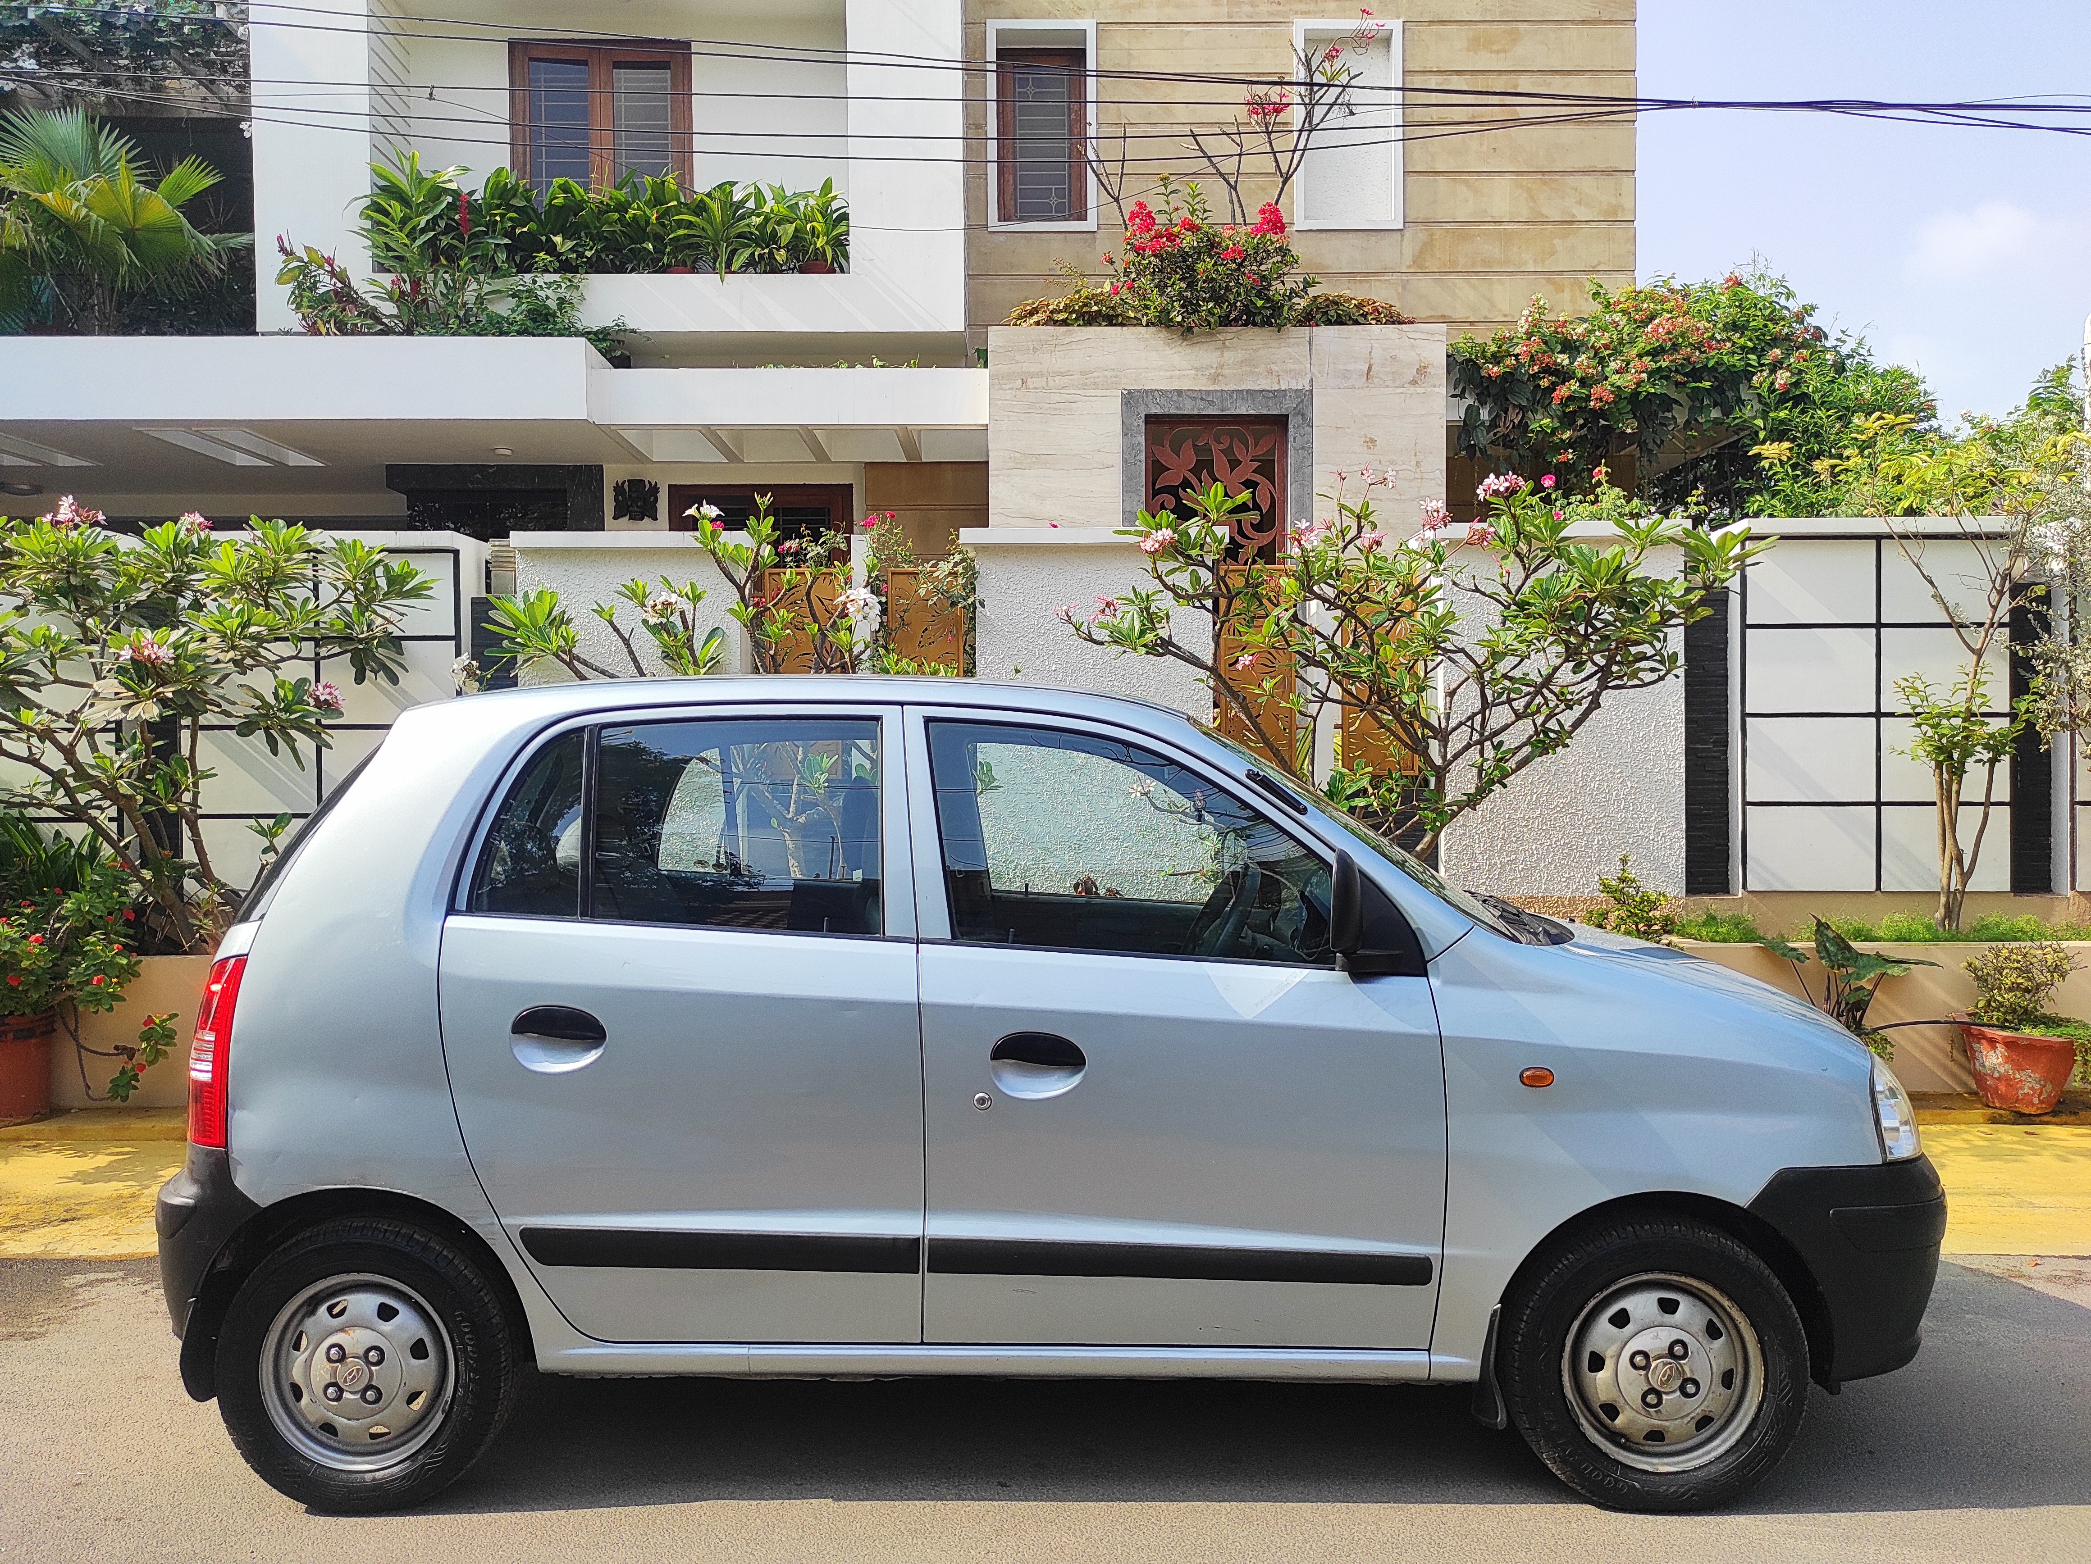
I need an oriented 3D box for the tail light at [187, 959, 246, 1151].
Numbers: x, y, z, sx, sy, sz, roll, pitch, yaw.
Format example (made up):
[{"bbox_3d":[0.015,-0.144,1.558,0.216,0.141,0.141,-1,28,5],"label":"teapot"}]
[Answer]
[{"bbox_3d":[-1.555,0.495,2.840,0.180,0.360,0.180,0,1,1],"label":"tail light"}]

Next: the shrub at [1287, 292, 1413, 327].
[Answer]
[{"bbox_3d":[1.656,-2.560,8.200,0.640,0.200,0.400,0,1,0],"label":"shrub"}]

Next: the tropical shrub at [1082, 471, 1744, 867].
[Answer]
[{"bbox_3d":[1.390,-0.280,5.850,2.500,1.750,1.700,0,1,-1],"label":"tropical shrub"}]

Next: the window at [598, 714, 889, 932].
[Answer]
[{"bbox_3d":[-0.574,0.078,2.810,0.530,0.410,0.040,0,-15,1],"label":"window"}]

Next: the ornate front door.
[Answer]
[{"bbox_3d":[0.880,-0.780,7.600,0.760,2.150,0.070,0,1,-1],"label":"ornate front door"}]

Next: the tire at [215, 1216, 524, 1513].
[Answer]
[{"bbox_3d":[-1.262,1.083,2.800,0.535,0.530,0.160,0,1,1],"label":"tire"}]

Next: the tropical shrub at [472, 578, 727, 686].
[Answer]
[{"bbox_3d":[-1.745,-0.190,5.900,1.000,1.200,0.850,0,1,-1],"label":"tropical shrub"}]

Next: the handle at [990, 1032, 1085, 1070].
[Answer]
[{"bbox_3d":[-0.013,0.480,2.705,0.167,0.070,0.040,0,1,1],"label":"handle"}]

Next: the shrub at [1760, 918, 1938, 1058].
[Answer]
[{"bbox_3d":[2.740,0.800,5.150,0.600,0.660,0.500,0,1,0],"label":"shrub"}]

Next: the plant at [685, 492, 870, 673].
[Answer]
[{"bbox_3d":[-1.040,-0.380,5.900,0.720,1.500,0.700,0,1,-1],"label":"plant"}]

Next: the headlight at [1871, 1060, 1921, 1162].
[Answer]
[{"bbox_3d":[1.620,0.615,2.910,0.240,0.210,0.340,0,1,1],"label":"headlight"}]

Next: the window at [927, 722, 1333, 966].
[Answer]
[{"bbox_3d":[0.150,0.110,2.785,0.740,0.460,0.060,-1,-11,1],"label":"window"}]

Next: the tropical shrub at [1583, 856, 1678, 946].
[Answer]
[{"bbox_3d":[2.200,0.450,5.680,0.360,0.370,0.330,0,1,0],"label":"tropical shrub"}]

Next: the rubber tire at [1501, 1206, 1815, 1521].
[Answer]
[{"bbox_3d":[1.118,1.067,2.790,0.535,0.530,0.165,0,1,1],"label":"rubber tire"}]

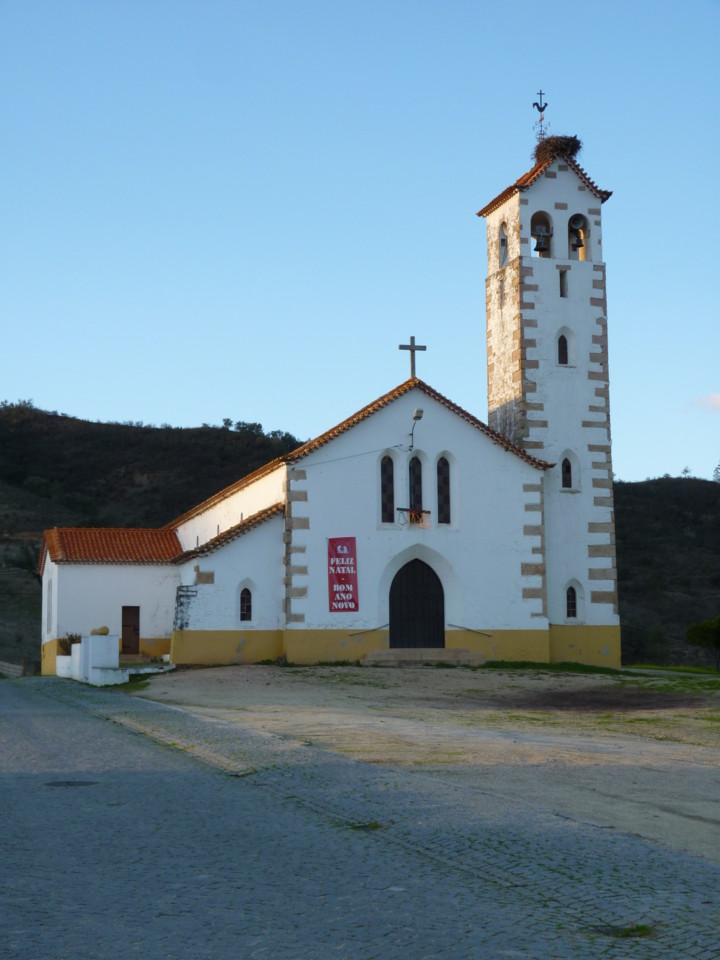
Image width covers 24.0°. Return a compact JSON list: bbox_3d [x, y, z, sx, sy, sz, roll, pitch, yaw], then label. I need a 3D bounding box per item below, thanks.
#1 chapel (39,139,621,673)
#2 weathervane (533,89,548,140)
[{"bbox_3d":[-2.827,-1.510,71.225,18.927,19.323,26.781,1,-8,-16],"label":"chapel"},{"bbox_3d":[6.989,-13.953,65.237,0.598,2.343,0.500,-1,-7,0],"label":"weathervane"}]

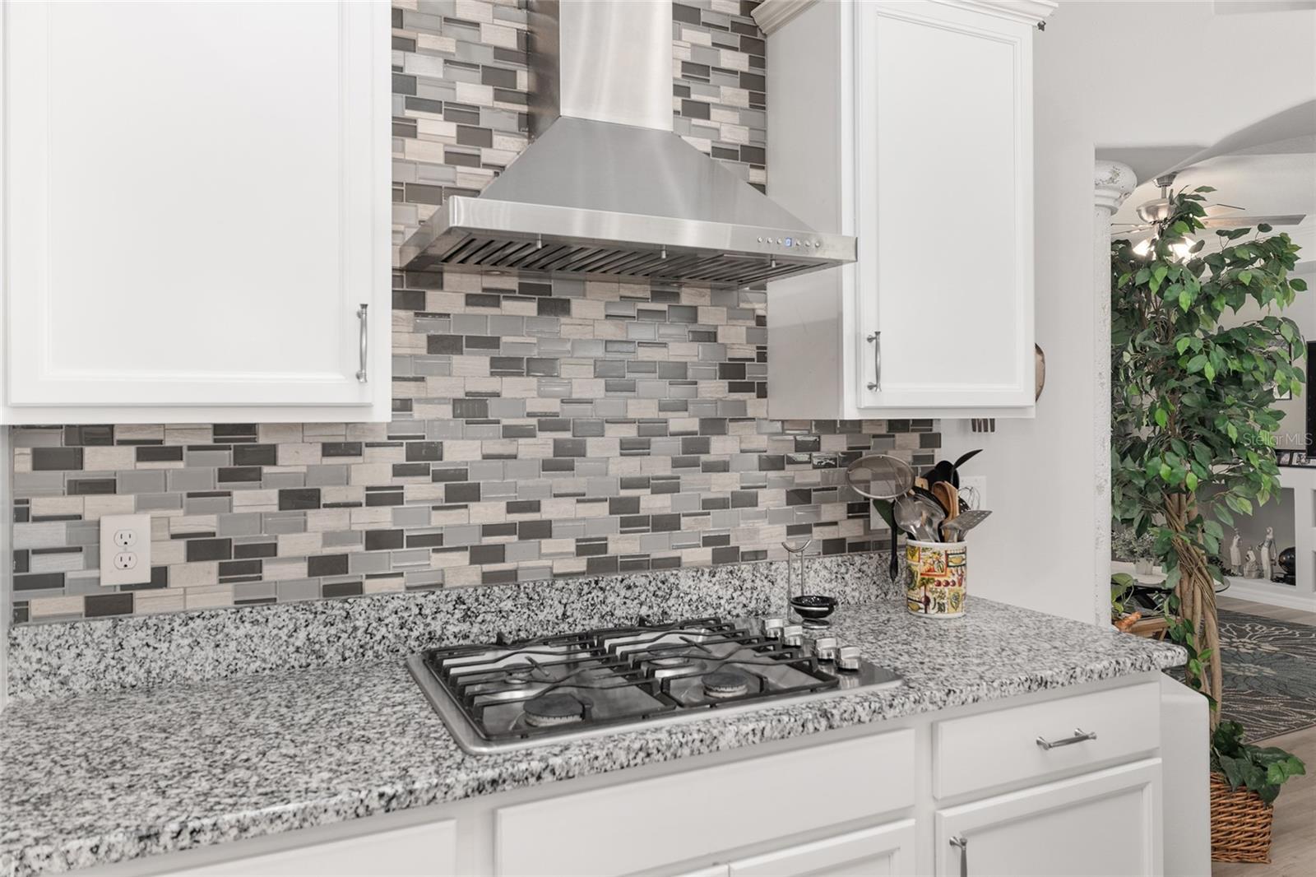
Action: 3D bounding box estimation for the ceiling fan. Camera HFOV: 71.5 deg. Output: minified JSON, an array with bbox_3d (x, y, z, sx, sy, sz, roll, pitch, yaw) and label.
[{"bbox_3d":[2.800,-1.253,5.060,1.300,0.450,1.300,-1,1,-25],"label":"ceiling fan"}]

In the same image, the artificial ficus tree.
[{"bbox_3d":[1.680,0.143,2.930,0.800,1.900,0.780,-1,1,-25],"label":"artificial ficus tree"}]

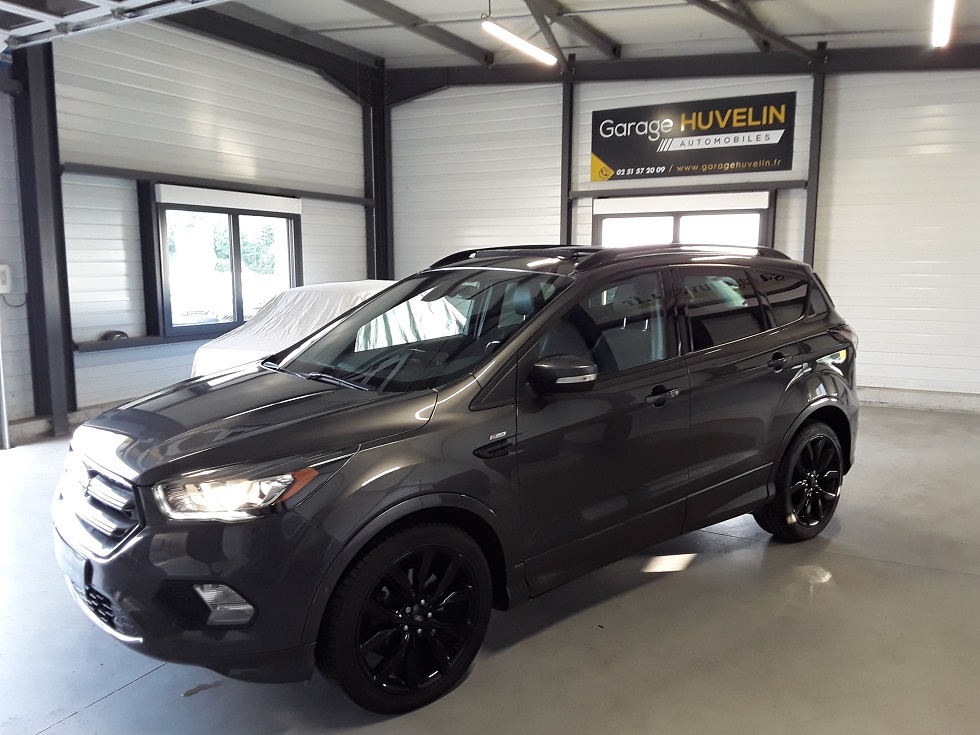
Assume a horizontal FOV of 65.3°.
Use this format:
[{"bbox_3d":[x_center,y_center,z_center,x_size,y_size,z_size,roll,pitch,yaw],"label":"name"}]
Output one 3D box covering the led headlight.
[{"bbox_3d":[-0.768,0.387,2.448,0.540,0.205,0.370,-6,10,-39],"label":"led headlight"}]

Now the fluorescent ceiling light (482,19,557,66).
[{"bbox_3d":[0.305,-2.979,7.066,0.130,0.080,1.400,5,9,30],"label":"fluorescent ceiling light"}]

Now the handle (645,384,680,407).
[{"bbox_3d":[0.767,0.124,3.395,0.220,0.085,0.055,-6,10,-39],"label":"handle"}]

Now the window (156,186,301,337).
[{"bbox_3d":[-2.903,-1.206,8.771,0.170,1.570,2.070,4,9,30],"label":"window"}]

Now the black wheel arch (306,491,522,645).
[{"bbox_3d":[-0.276,0.690,2.696,0.910,0.520,0.160,-6,10,-38],"label":"black wheel arch"}]

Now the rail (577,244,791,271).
[{"bbox_3d":[1.081,-0.569,3.968,1.820,0.150,0.070,-6,10,-38],"label":"rail"}]

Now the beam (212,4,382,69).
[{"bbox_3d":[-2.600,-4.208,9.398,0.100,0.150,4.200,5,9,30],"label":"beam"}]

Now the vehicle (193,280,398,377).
[{"bbox_3d":[-1.426,-0.314,8.811,1.660,1.440,3.600,4,9,30],"label":"vehicle"}]

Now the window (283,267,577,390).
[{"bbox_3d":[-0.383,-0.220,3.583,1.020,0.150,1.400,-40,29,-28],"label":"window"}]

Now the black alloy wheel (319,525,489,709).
[{"bbox_3d":[-0.310,0.871,2.756,0.690,0.690,0.235,-7,10,-41],"label":"black alloy wheel"}]

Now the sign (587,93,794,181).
[{"bbox_3d":[2.353,-2.729,9.156,2.450,0.860,0.040,4,9,30],"label":"sign"}]

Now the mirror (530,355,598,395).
[{"bbox_3d":[0.272,0.025,2.897,0.165,0.145,0.220,-6,10,-39],"label":"mirror"}]

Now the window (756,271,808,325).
[{"bbox_3d":[1.675,-0.397,4.341,0.481,0.314,0.035,-7,-9,-43],"label":"window"}]

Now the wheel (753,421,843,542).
[{"bbox_3d":[1.790,0.641,4.429,0.690,0.690,0.235,-6,10,-38],"label":"wheel"}]

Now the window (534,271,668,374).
[{"bbox_3d":[0.495,-0.196,3.345,0.950,0.465,0.045,-6,-10,-39],"label":"window"}]

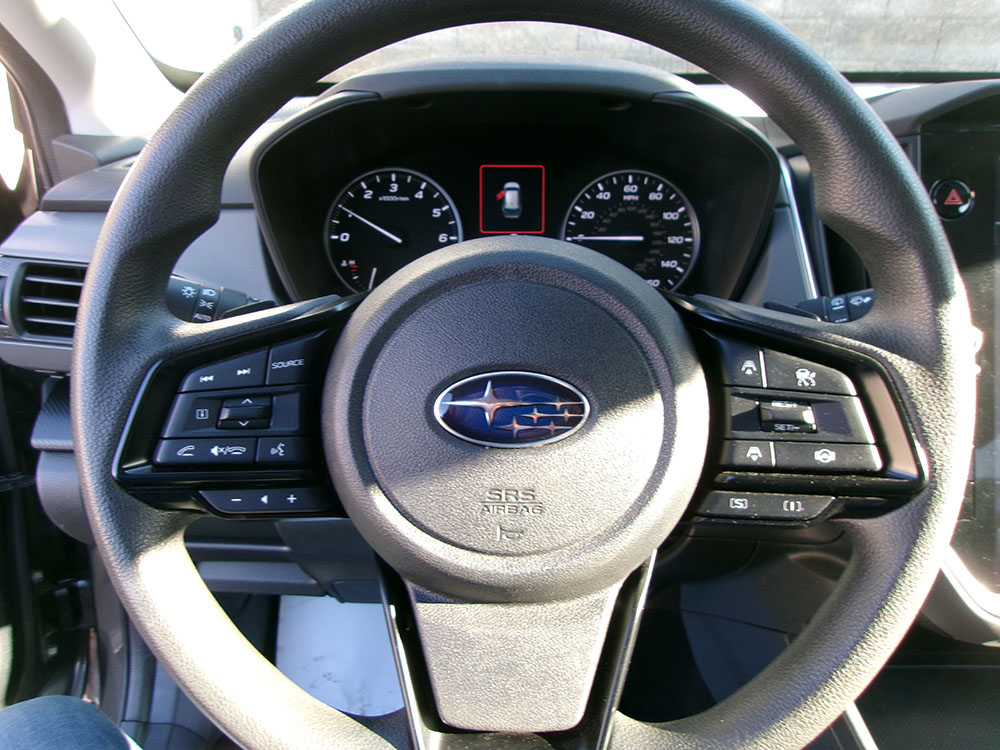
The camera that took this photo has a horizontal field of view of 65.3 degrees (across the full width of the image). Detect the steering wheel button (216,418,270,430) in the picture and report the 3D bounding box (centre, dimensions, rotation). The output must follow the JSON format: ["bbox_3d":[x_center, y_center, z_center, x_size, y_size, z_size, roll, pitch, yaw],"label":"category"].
[{"bbox_3d":[-0.110,0.021,0.335,0.022,0.005,0.006,-1,-4,1],"label":"steering wheel button"}]

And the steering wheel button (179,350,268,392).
[{"bbox_3d":[-0.118,-0.001,0.337,0.036,0.017,0.007,-1,-4,1],"label":"steering wheel button"}]

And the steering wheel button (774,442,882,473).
[{"bbox_3d":[0.137,0.035,0.328,0.043,0.011,0.007,2,-4,2],"label":"steering wheel button"}]

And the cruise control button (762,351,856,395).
[{"bbox_3d":[0.131,-0.001,0.331,0.037,0.017,0.007,2,-4,2],"label":"cruise control button"}]

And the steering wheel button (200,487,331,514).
[{"bbox_3d":[-0.100,0.054,0.334,0.055,0.012,0.008,0,0,-1],"label":"steering wheel button"}]

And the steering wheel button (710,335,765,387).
[{"bbox_3d":[0.102,-0.006,0.336,0.021,0.021,0.008,2,-4,2],"label":"steering wheel button"}]

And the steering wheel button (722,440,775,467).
[{"bbox_3d":[0.105,0.033,0.332,0.020,0.012,0.007,1,-4,2],"label":"steering wheel button"}]

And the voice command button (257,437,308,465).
[{"bbox_3d":[-0.093,0.033,0.337,0.021,0.012,0.007,0,-4,1],"label":"voice command button"}]

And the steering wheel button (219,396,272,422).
[{"bbox_3d":[-0.106,0.015,0.326,0.023,0.012,0.008,-2,0,-1],"label":"steering wheel button"}]

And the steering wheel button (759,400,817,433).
[{"bbox_3d":[0.120,0.017,0.326,0.024,0.013,0.008,2,0,-1],"label":"steering wheel button"}]

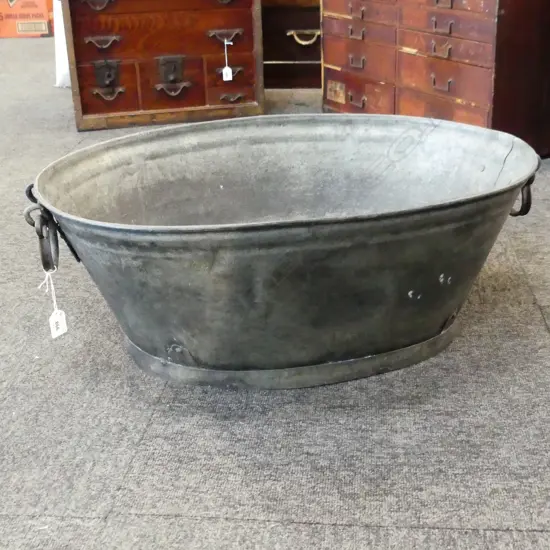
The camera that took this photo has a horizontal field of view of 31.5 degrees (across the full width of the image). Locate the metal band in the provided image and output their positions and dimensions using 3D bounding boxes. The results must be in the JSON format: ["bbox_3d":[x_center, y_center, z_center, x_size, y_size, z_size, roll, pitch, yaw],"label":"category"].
[{"bbox_3d":[0.028,0.065,1.375,0.468,0.031,0.320,-6,24,-10],"label":"metal band"}]

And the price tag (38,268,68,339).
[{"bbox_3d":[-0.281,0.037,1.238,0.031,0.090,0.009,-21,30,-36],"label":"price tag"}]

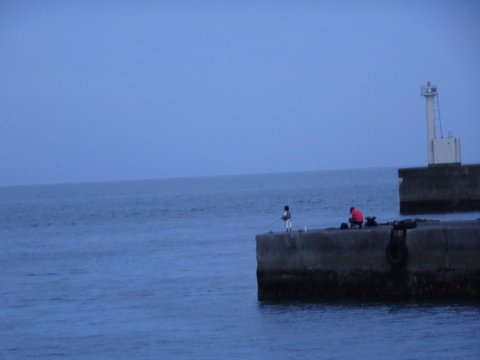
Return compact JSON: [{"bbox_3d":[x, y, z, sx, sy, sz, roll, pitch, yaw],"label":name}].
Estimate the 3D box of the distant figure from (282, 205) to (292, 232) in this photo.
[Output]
[{"bbox_3d":[2.198,1.808,125.000,0.410,1.250,0.380,-3,0,-13],"label":"distant figure"}]

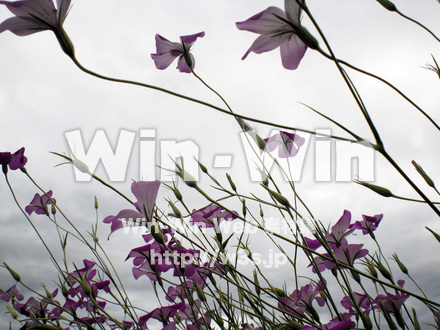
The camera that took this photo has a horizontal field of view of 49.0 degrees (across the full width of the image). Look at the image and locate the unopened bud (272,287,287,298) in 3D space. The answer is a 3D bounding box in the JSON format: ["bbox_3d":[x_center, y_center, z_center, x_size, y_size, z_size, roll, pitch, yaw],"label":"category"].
[{"bbox_3d":[0.065,0.140,0.530,0.021,0.008,0.008,33,-13,30],"label":"unopened bud"}]

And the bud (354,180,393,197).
[{"bbox_3d":[0.130,0.020,0.410,0.033,0.008,0.008,20,0,9],"label":"bud"}]

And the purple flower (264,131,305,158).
[{"bbox_3d":[0.076,-0.024,0.570,0.046,0.024,0.036,-8,-44,-8],"label":"purple flower"}]

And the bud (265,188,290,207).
[{"bbox_3d":[0.054,0.029,0.450,0.033,0.009,0.009,38,-14,27],"label":"bud"}]

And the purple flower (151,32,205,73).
[{"bbox_3d":[-0.040,-0.107,0.460,0.052,0.033,0.048,28,-69,-41],"label":"purple flower"}]

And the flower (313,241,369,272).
[{"bbox_3d":[0.110,0.084,0.440,0.048,0.027,0.051,-22,-29,-3],"label":"flower"}]

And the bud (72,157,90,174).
[{"bbox_3d":[-0.126,0.001,0.440,0.009,0.021,0.009,-47,-15,0],"label":"bud"}]

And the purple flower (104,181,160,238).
[{"bbox_3d":[-0.074,0.040,0.420,0.052,0.031,0.050,-40,-26,-11],"label":"purple flower"}]

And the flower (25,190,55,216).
[{"bbox_3d":[-0.283,0.061,0.760,0.047,0.032,0.049,-43,-40,8],"label":"flower"}]

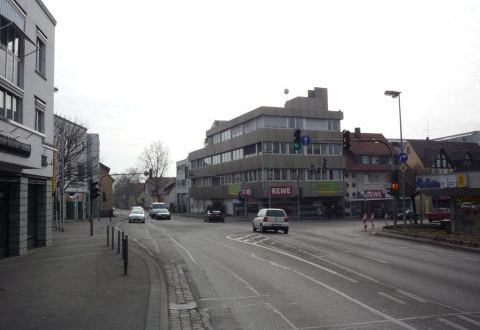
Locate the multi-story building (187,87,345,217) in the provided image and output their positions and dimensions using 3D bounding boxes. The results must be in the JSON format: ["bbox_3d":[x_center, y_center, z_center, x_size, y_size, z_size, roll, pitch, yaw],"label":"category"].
[{"bbox_3d":[2.342,-0.502,71.506,12.300,16.800,30.500,1,-4,-23],"label":"multi-story building"}]

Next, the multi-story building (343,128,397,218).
[{"bbox_3d":[16.623,1.236,66.055,9.200,12.400,10.500,0,-4,-20],"label":"multi-story building"}]

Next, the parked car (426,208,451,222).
[{"bbox_3d":[19.358,4.761,42.000,4.200,1.420,1.720,3,-6,-44],"label":"parked car"}]

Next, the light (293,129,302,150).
[{"bbox_3d":[3.408,-1.494,26.300,0.400,1.150,0.420,-1,-4,5],"label":"light"}]

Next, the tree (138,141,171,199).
[{"bbox_3d":[-16.858,1.587,88.000,6.300,14.300,6.300,-1,-4,0],"label":"tree"}]

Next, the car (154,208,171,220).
[{"bbox_3d":[-9.335,6.024,54.000,1.730,1.420,4.300,0,-4,-13],"label":"car"}]

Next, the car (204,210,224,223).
[{"bbox_3d":[-2.718,5.490,47.300,1.700,1.400,4.200,0,-4,-10],"label":"car"}]

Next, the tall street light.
[{"bbox_3d":[10.792,-0.481,30.500,1.300,9.100,0.400,0,-4,-14],"label":"tall street light"}]

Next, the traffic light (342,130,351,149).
[{"bbox_3d":[6.379,-1.505,26.500,0.400,1.150,0.420,-1,-4,6],"label":"traffic light"}]

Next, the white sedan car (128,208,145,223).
[{"bbox_3d":[-10.735,5.258,46.200,1.730,1.500,4.200,0,-4,-11],"label":"white sedan car"}]

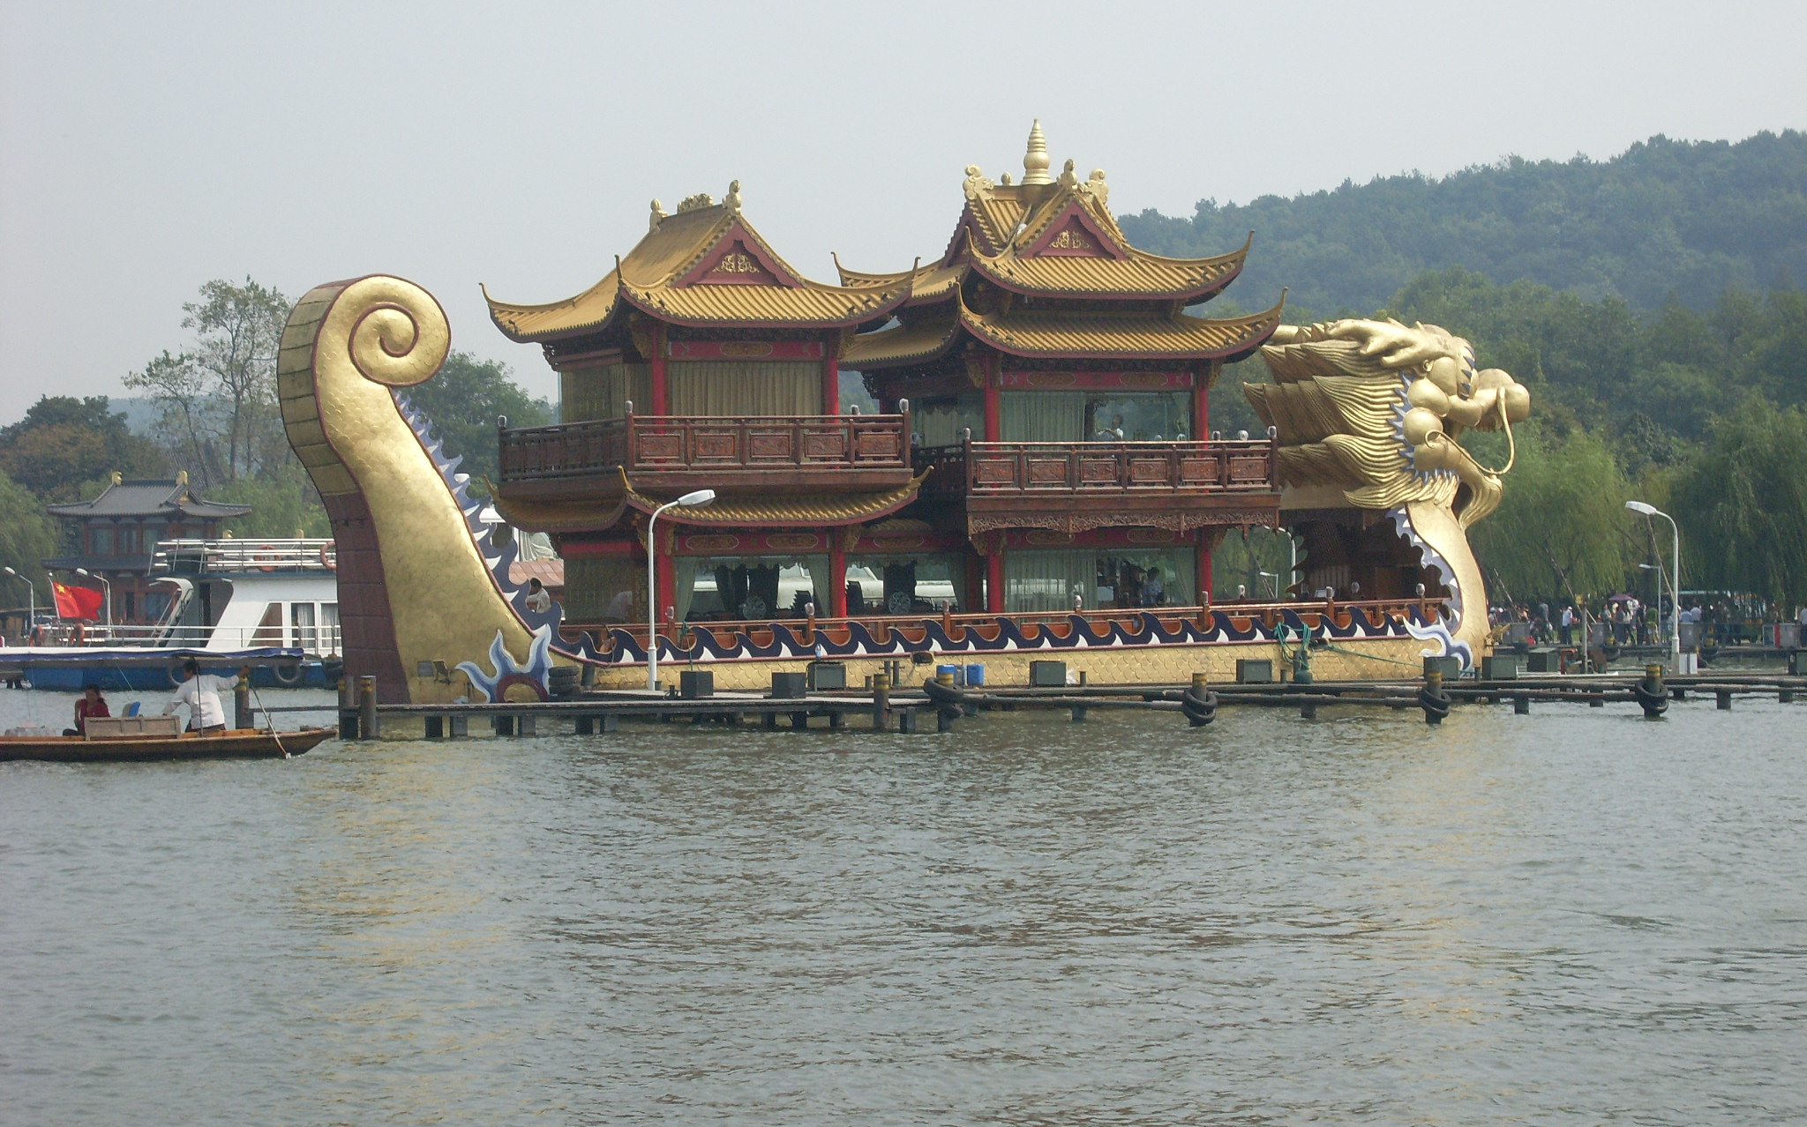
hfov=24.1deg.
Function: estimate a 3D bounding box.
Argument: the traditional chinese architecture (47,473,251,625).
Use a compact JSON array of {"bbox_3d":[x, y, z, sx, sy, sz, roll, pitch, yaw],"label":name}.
[{"bbox_3d":[-43.700,-0.570,245.000,9.600,9.600,7.500,0,-1,24],"label":"traditional chinese architecture"}]

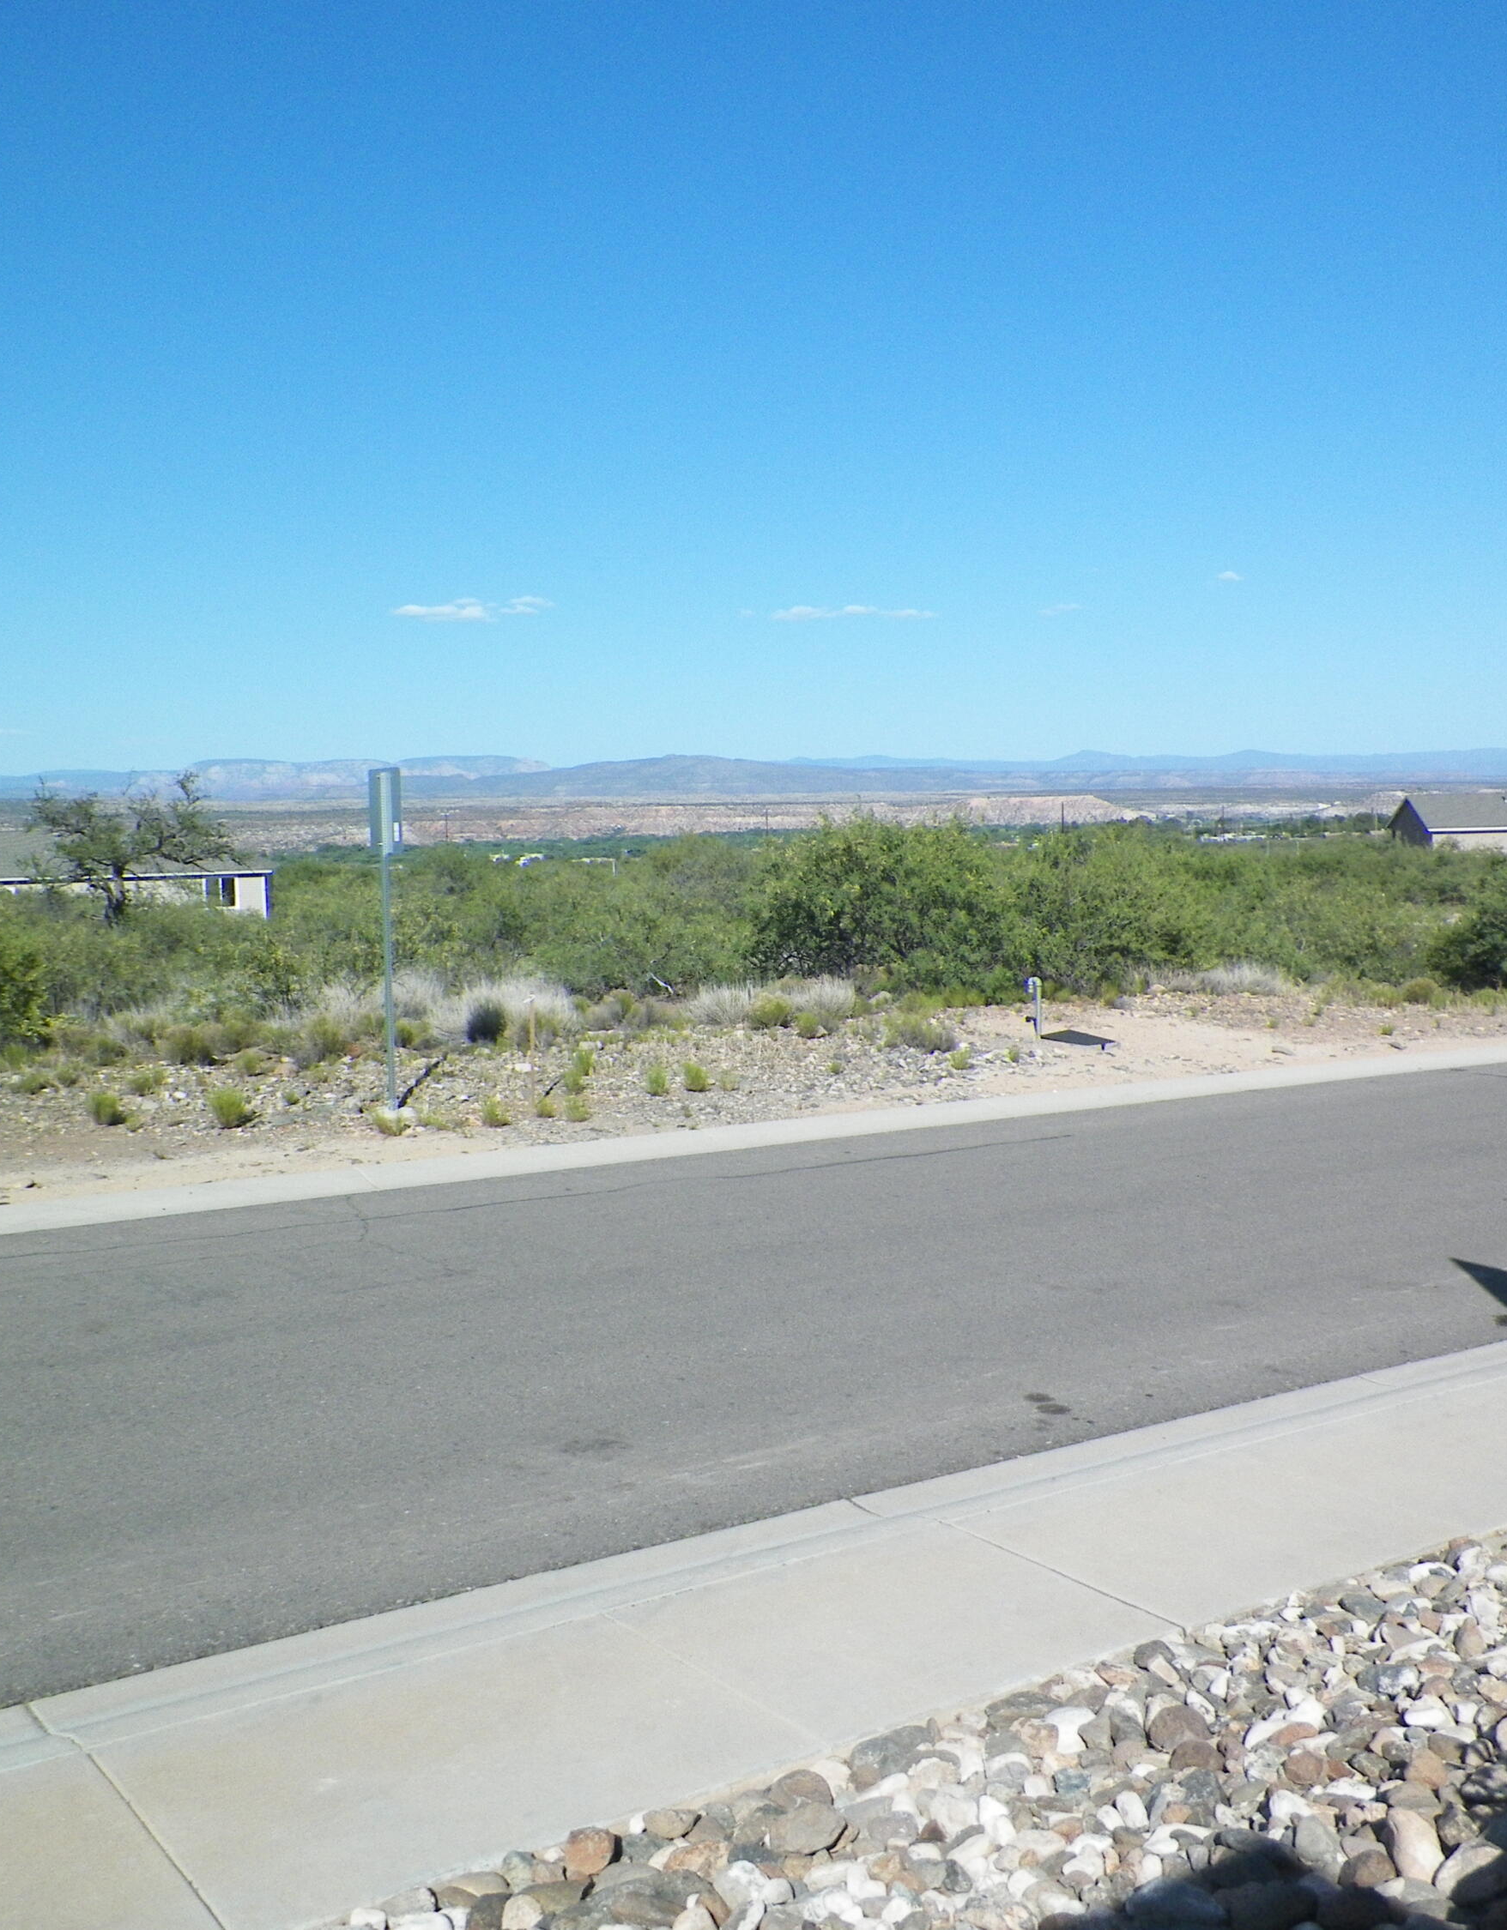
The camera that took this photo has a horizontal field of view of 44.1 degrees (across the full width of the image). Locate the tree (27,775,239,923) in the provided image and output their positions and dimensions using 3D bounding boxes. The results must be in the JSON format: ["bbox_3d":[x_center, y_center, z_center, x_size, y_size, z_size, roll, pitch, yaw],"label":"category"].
[{"bbox_3d":[-13.349,-2.142,40.000,4.300,4.000,3.900,-1,5,0],"label":"tree"}]

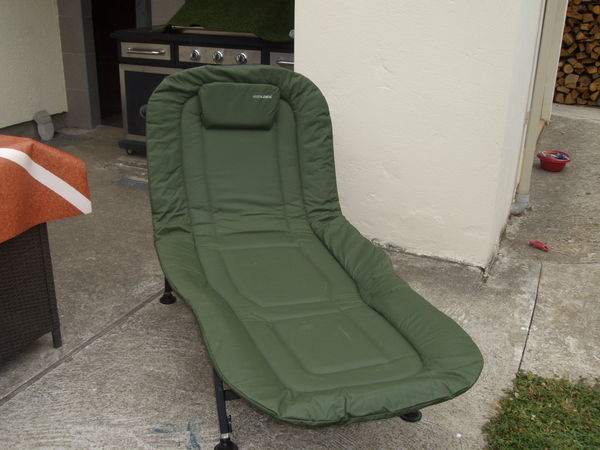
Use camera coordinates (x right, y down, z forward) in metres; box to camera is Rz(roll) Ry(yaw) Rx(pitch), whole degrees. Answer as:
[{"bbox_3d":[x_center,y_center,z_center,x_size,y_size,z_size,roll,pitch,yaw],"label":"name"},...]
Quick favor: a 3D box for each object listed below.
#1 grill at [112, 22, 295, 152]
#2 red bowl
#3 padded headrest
[{"bbox_3d":[-0.534,-1.015,4.573,1.620,1.110,0.600,11,21,26],"label":"grill"},{"bbox_3d":[1.977,-0.484,4.835,0.257,0.115,0.257,1,19,0],"label":"red bowl"},{"bbox_3d":[-0.235,-0.469,2.460,0.312,0.172,0.080,-2,-10,-9],"label":"padded headrest"}]

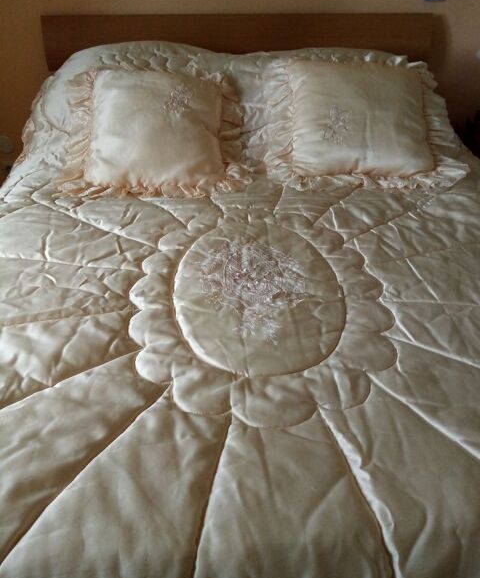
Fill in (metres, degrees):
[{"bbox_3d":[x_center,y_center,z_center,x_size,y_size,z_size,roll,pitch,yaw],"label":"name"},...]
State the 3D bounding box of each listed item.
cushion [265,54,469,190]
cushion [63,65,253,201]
[{"bbox_3d":[0.368,-0.516,1.458,0.565,0.140,0.470,1,72,-1],"label":"cushion"},{"bbox_3d":[-0.247,-0.483,1.442,0.540,0.140,0.460,0,72,-3],"label":"cushion"}]

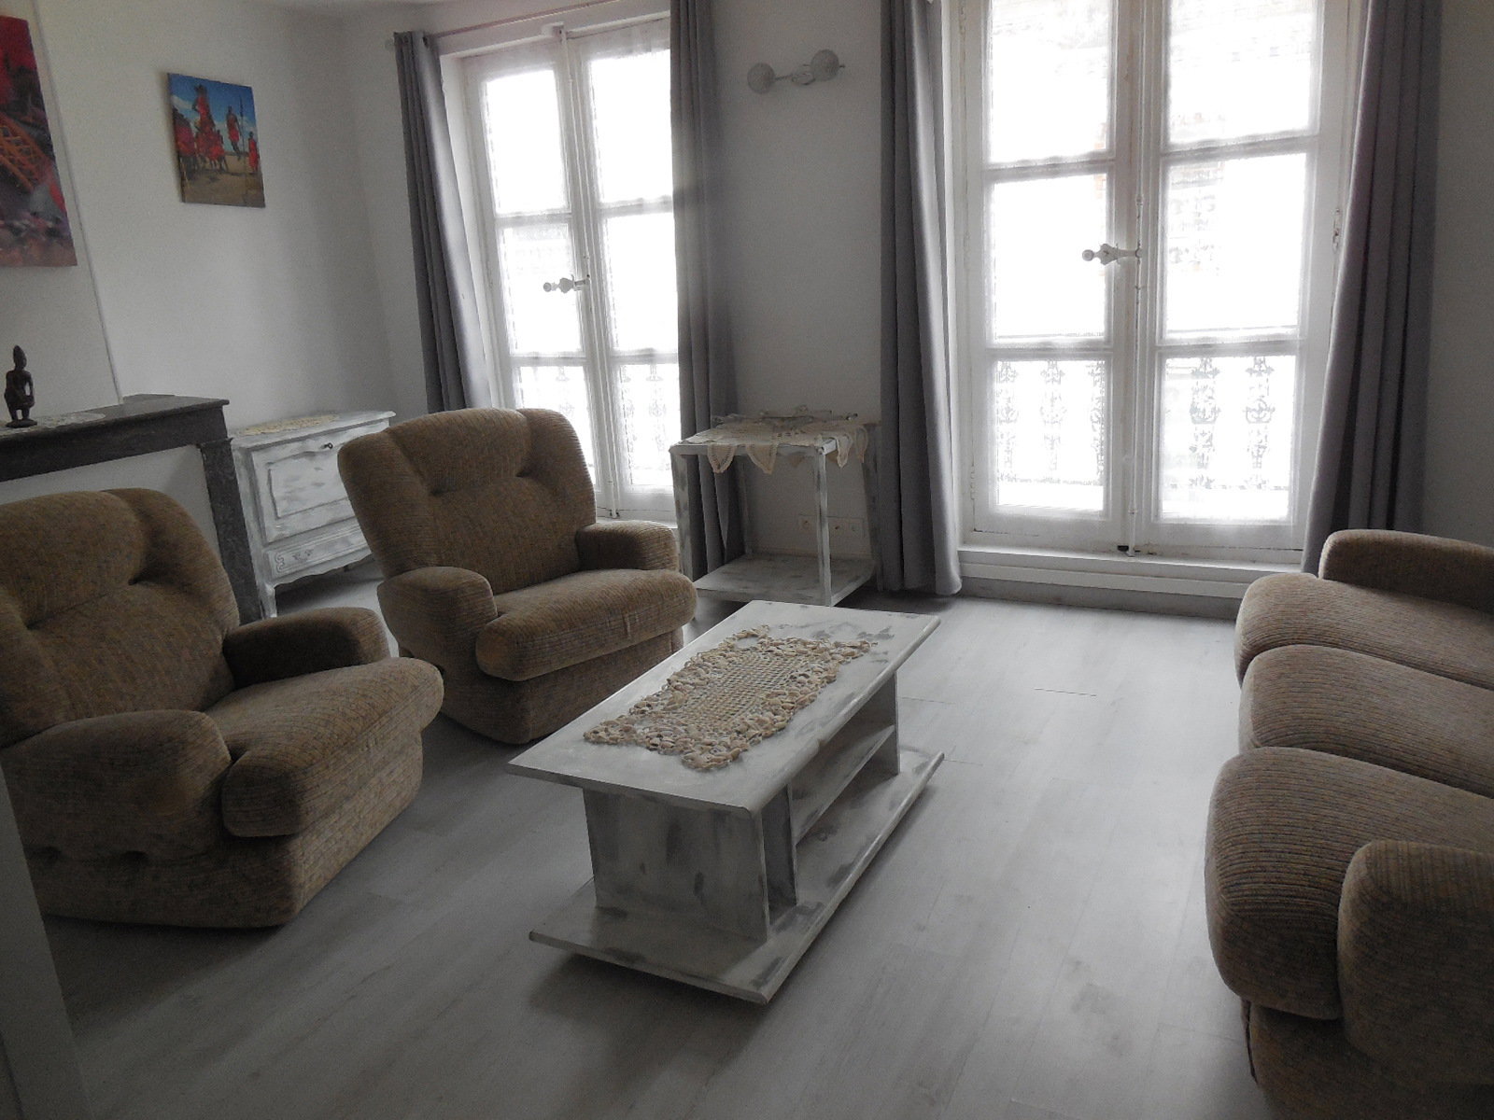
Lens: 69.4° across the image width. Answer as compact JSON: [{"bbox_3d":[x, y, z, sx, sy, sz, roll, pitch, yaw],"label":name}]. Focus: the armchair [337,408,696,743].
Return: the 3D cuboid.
[{"bbox_3d":[-0.740,-0.003,3.704,0.870,0.932,0.884,-16,19,-39],"label":"armchair"}]

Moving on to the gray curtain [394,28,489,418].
[{"bbox_3d":[-1.483,-1.269,5.417,0.408,2.557,0.129,4,17,28],"label":"gray curtain"}]

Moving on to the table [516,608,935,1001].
[{"bbox_3d":[0.026,0.502,2.576,0.551,0.428,1.088,4,17,27],"label":"table"}]

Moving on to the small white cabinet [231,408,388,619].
[{"bbox_3d":[-2.112,-0.241,5.221,0.367,0.802,0.938,4,17,28],"label":"small white cabinet"}]

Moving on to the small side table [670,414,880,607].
[{"bbox_3d":[0.131,-0.211,4.689,0.734,0.707,0.517,4,17,28],"label":"small side table"}]

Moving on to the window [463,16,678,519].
[{"bbox_3d":[-0.735,-1.287,5.121,1.197,2.217,0.095,4,17,28],"label":"window"}]

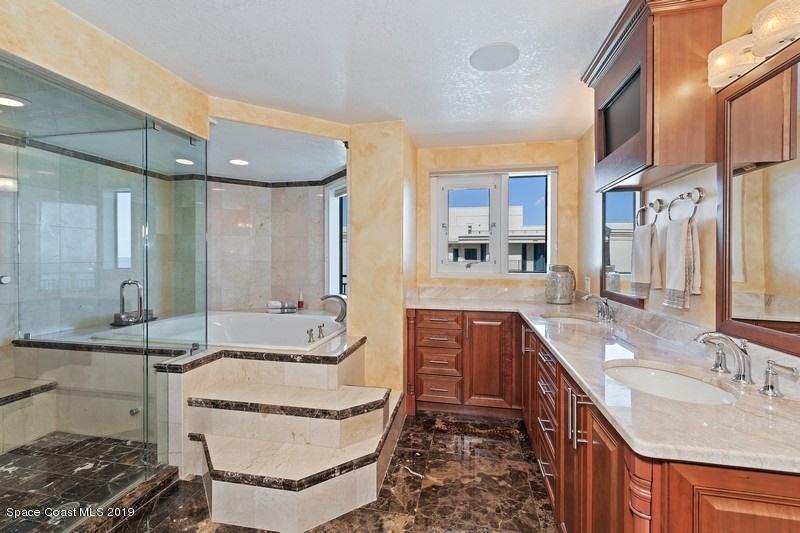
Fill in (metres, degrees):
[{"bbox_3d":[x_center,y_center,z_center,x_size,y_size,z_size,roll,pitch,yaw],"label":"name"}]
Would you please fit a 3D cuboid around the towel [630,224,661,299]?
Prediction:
[{"bbox_3d":[1.212,-0.022,1.646,0.081,0.356,0.160,0,1,13],"label":"towel"}]

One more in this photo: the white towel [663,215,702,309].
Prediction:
[{"bbox_3d":[1.150,-0.011,1.360,0.078,0.365,0.165,0,1,13],"label":"white towel"}]

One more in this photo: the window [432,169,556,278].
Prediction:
[{"bbox_3d":[0.866,-0.388,3.163,1.143,0.998,0.100,0,1,13],"label":"window"}]

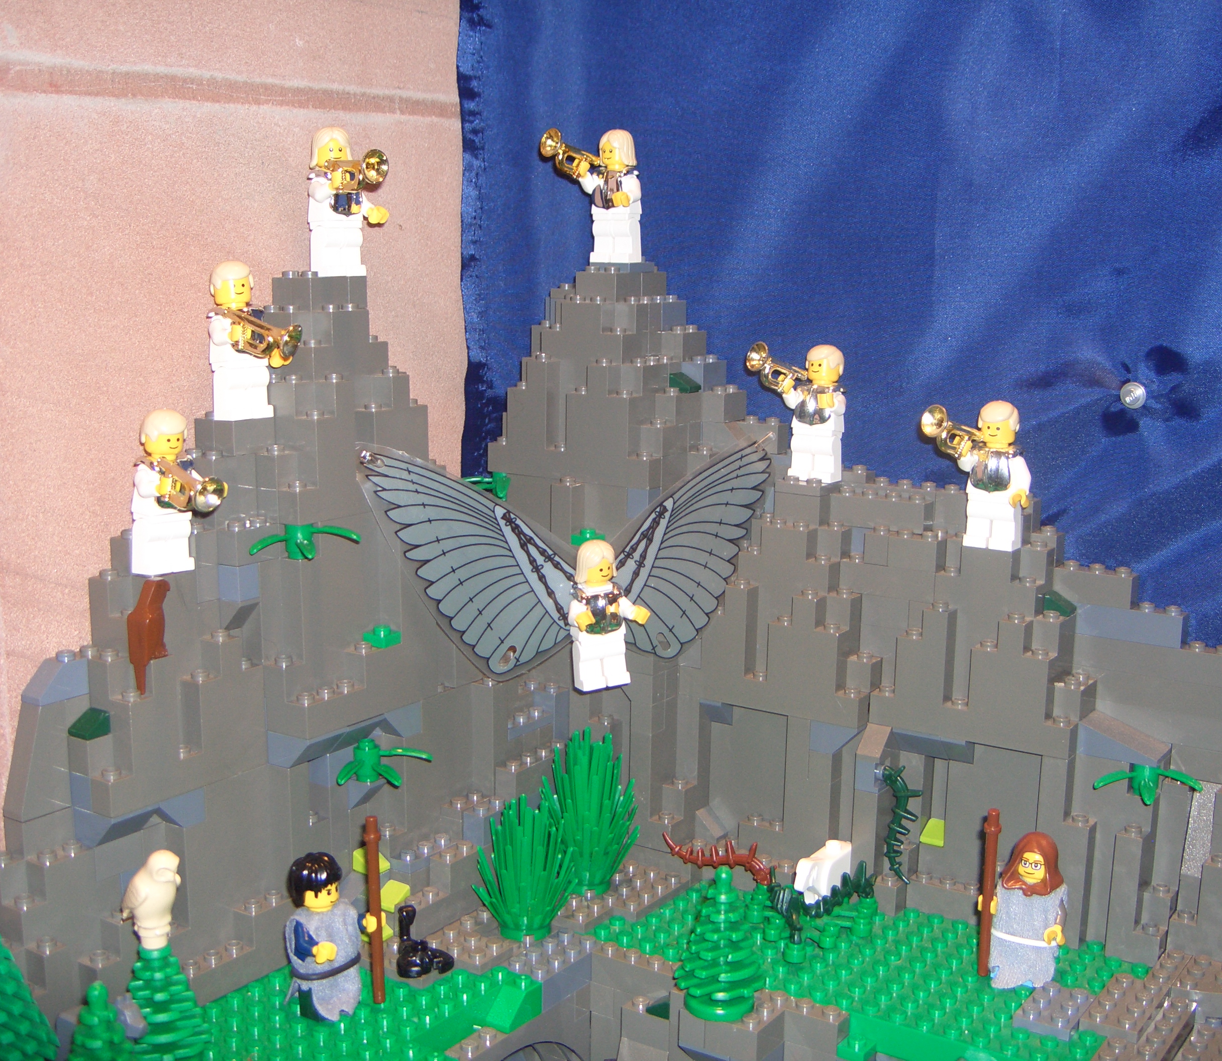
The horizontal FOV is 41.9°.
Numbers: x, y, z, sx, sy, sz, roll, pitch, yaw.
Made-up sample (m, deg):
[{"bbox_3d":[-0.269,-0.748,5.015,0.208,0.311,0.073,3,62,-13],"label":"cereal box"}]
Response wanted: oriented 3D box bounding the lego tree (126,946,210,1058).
[{"bbox_3d":[-0.110,0.113,0.387,0.024,0.041,0.024,8,13,33],"label":"lego tree"}]

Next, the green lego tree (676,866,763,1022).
[{"bbox_3d":[0.030,0.109,0.426,0.024,0.041,0.024,1,11,0],"label":"green lego tree"}]

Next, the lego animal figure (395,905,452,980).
[{"bbox_3d":[-0.053,0.114,0.441,0.016,0.017,0.017,-6,13,-32],"label":"lego animal figure"}]

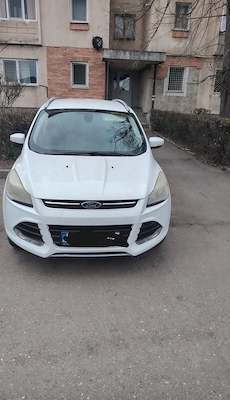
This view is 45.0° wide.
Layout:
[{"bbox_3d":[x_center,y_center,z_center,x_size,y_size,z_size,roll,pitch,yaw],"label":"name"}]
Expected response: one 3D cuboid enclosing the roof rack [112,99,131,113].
[{"bbox_3d":[0.074,-1.765,5.062,0.100,0.130,1.850,0,21,-7],"label":"roof rack"}]

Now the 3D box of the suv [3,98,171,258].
[{"bbox_3d":[-0.450,-0.749,4.530,1.920,1.700,4.500,0,21,-7],"label":"suv"}]

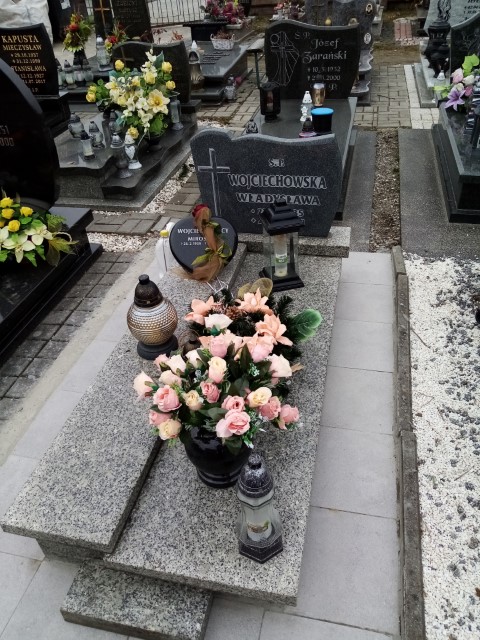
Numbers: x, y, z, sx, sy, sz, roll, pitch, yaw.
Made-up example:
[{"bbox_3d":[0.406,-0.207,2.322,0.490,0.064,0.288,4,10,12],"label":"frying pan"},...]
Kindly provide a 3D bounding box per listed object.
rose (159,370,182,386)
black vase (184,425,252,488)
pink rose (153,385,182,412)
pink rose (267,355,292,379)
[{"bbox_3d":[-0.160,0.137,1.103,0.046,0.048,0.046,-11,39,24],"label":"rose"},{"bbox_3d":[-0.065,0.329,1.267,0.175,0.220,0.175,5,37,13],"label":"black vase"},{"bbox_3d":[-0.174,0.186,1.140,0.062,0.061,0.062,-49,36,-13],"label":"pink rose"},{"bbox_3d":[0.099,0.117,1.205,0.062,0.058,0.062,42,11,7],"label":"pink rose"}]

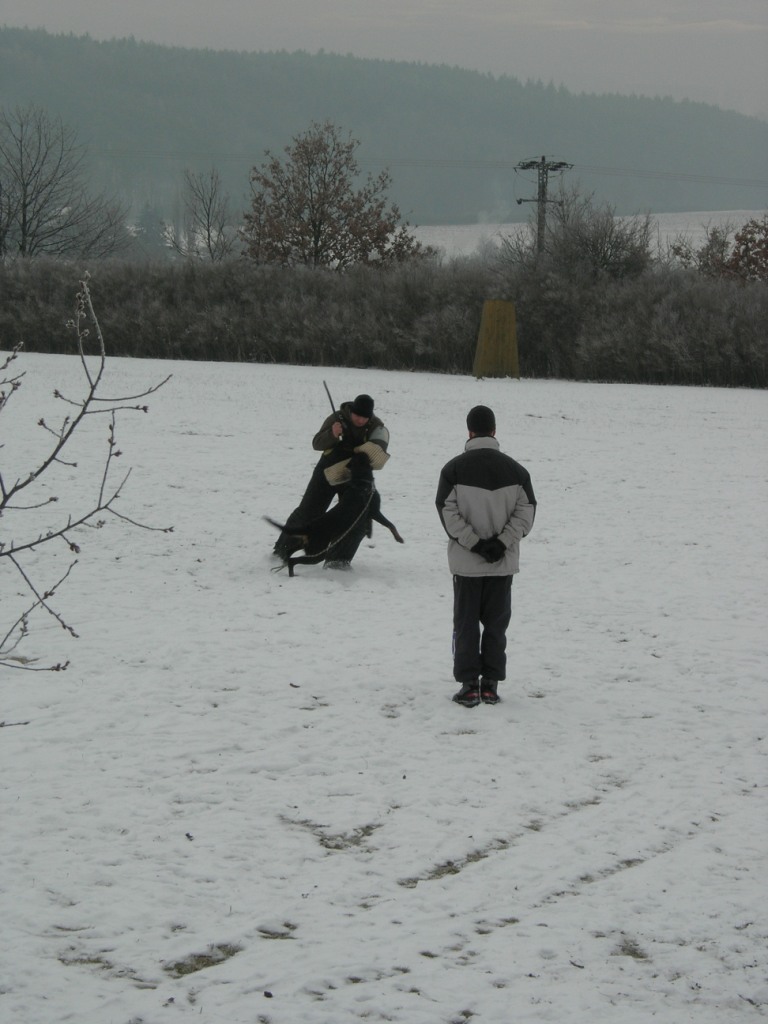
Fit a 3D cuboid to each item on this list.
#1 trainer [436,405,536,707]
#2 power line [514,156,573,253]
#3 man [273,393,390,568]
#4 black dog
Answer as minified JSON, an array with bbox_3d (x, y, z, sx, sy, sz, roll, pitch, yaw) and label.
[{"bbox_3d":[0.610,0.260,20.000,0.580,1.780,0.420,0,5,-6],"label":"trainer"},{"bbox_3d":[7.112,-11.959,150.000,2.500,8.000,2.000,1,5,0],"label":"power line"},{"bbox_3d":[-0.416,-0.250,26.500,0.900,1.370,0.750,0,5,-6],"label":"man"},{"bbox_3d":[-0.388,0.020,26.200,1.030,0.930,0.500,-3,6,-40],"label":"black dog"}]

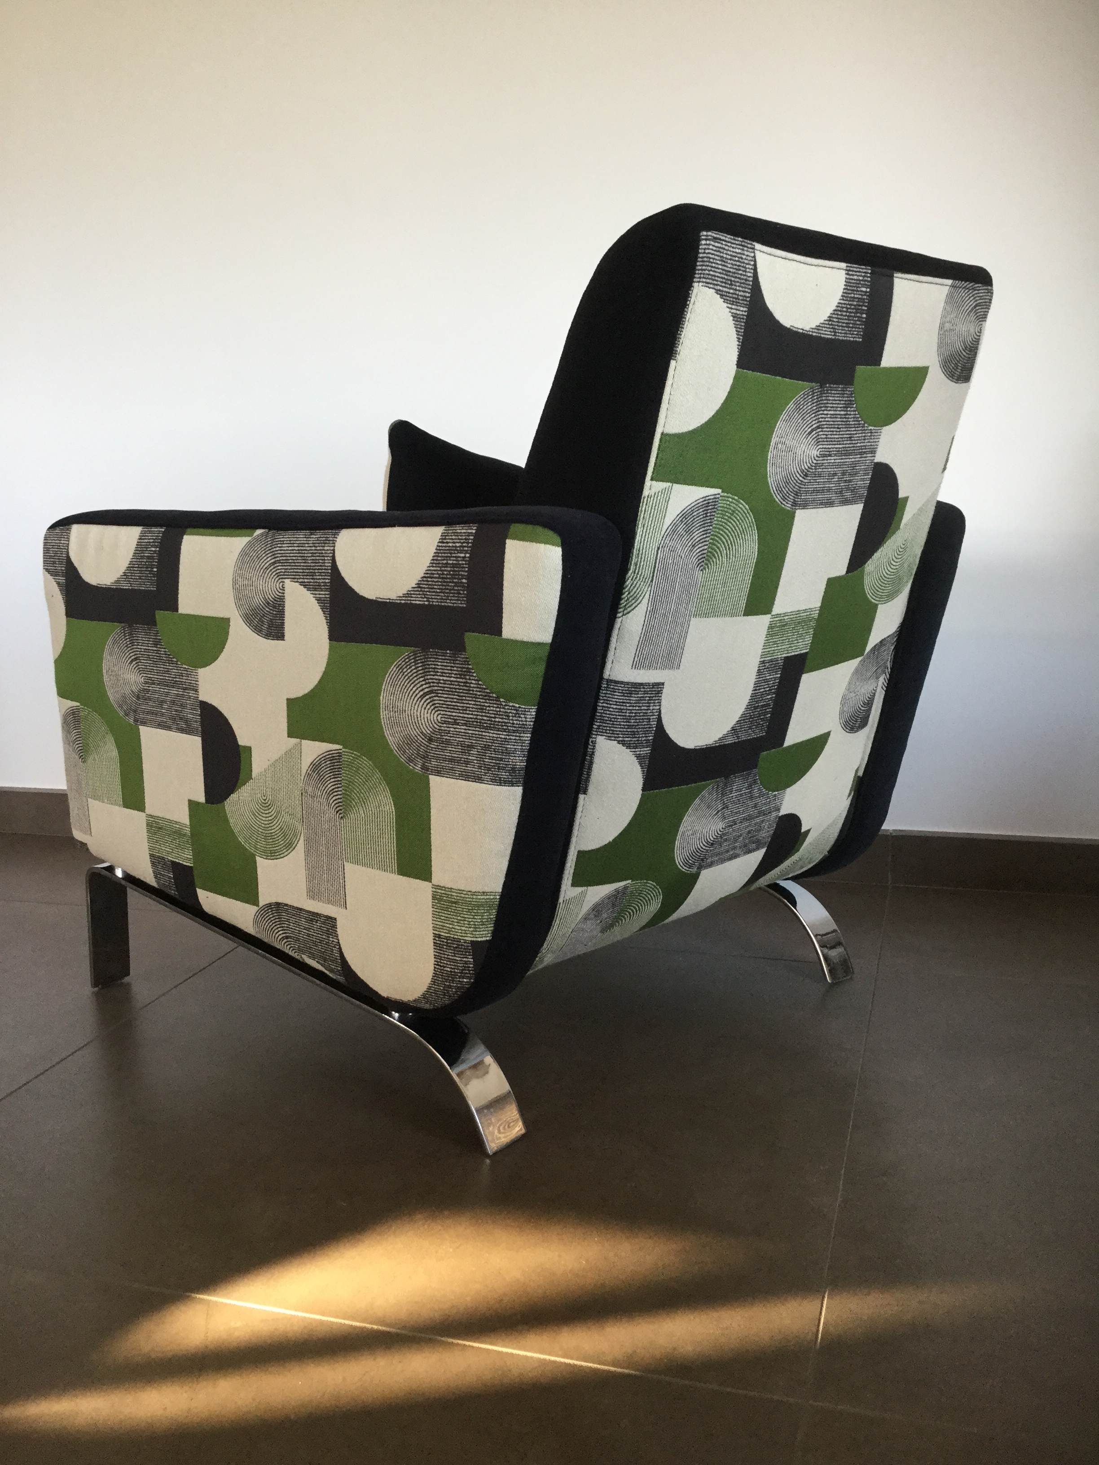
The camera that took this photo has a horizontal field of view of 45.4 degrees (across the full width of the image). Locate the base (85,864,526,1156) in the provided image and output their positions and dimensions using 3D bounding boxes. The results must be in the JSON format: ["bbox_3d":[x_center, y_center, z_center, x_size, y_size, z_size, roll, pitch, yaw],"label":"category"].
[{"bbox_3d":[-0.293,0.270,1.401,0.676,0.156,0.050,7,13,40],"label":"base"}]

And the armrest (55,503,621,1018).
[{"bbox_3d":[-0.250,0.014,1.294,0.781,0.462,0.073,7,13,40],"label":"armrest"}]

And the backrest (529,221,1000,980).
[{"bbox_3d":[0.175,-0.132,1.262,0.138,0.649,0.503,26,26,37],"label":"backrest"}]

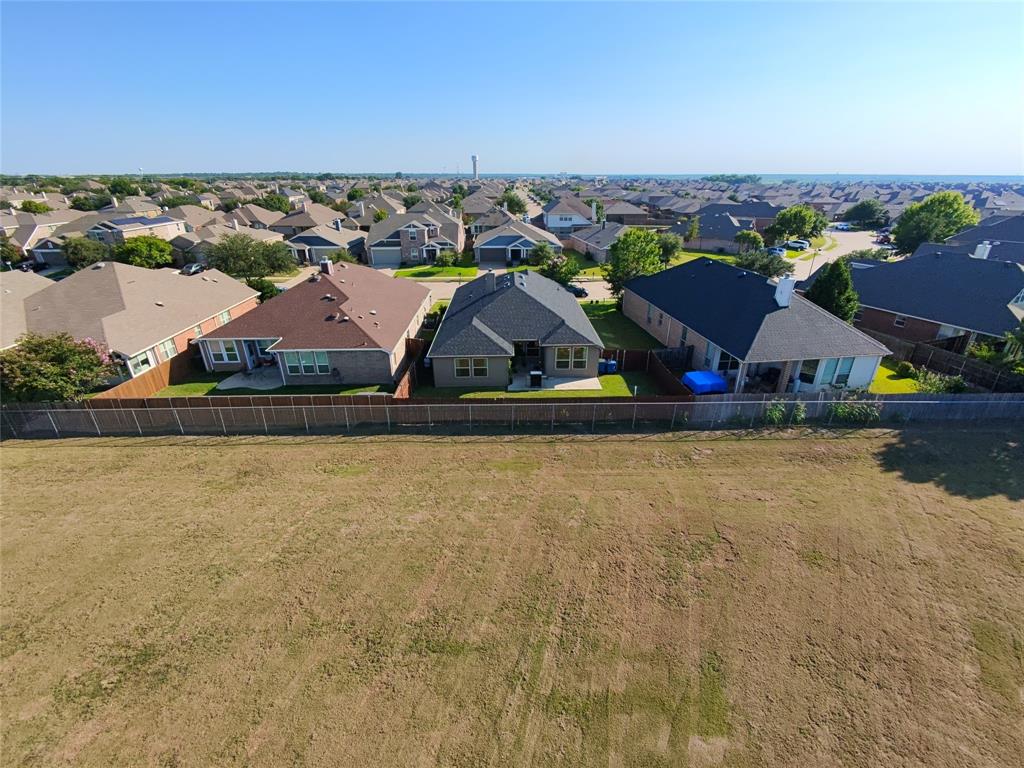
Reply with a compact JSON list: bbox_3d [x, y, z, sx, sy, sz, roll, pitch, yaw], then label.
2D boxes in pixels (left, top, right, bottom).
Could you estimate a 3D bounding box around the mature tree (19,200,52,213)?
[{"bbox_3d":[-130.234,-46.347,130.400,8.600,7.600,8.600,0,24,0],"label":"mature tree"}]

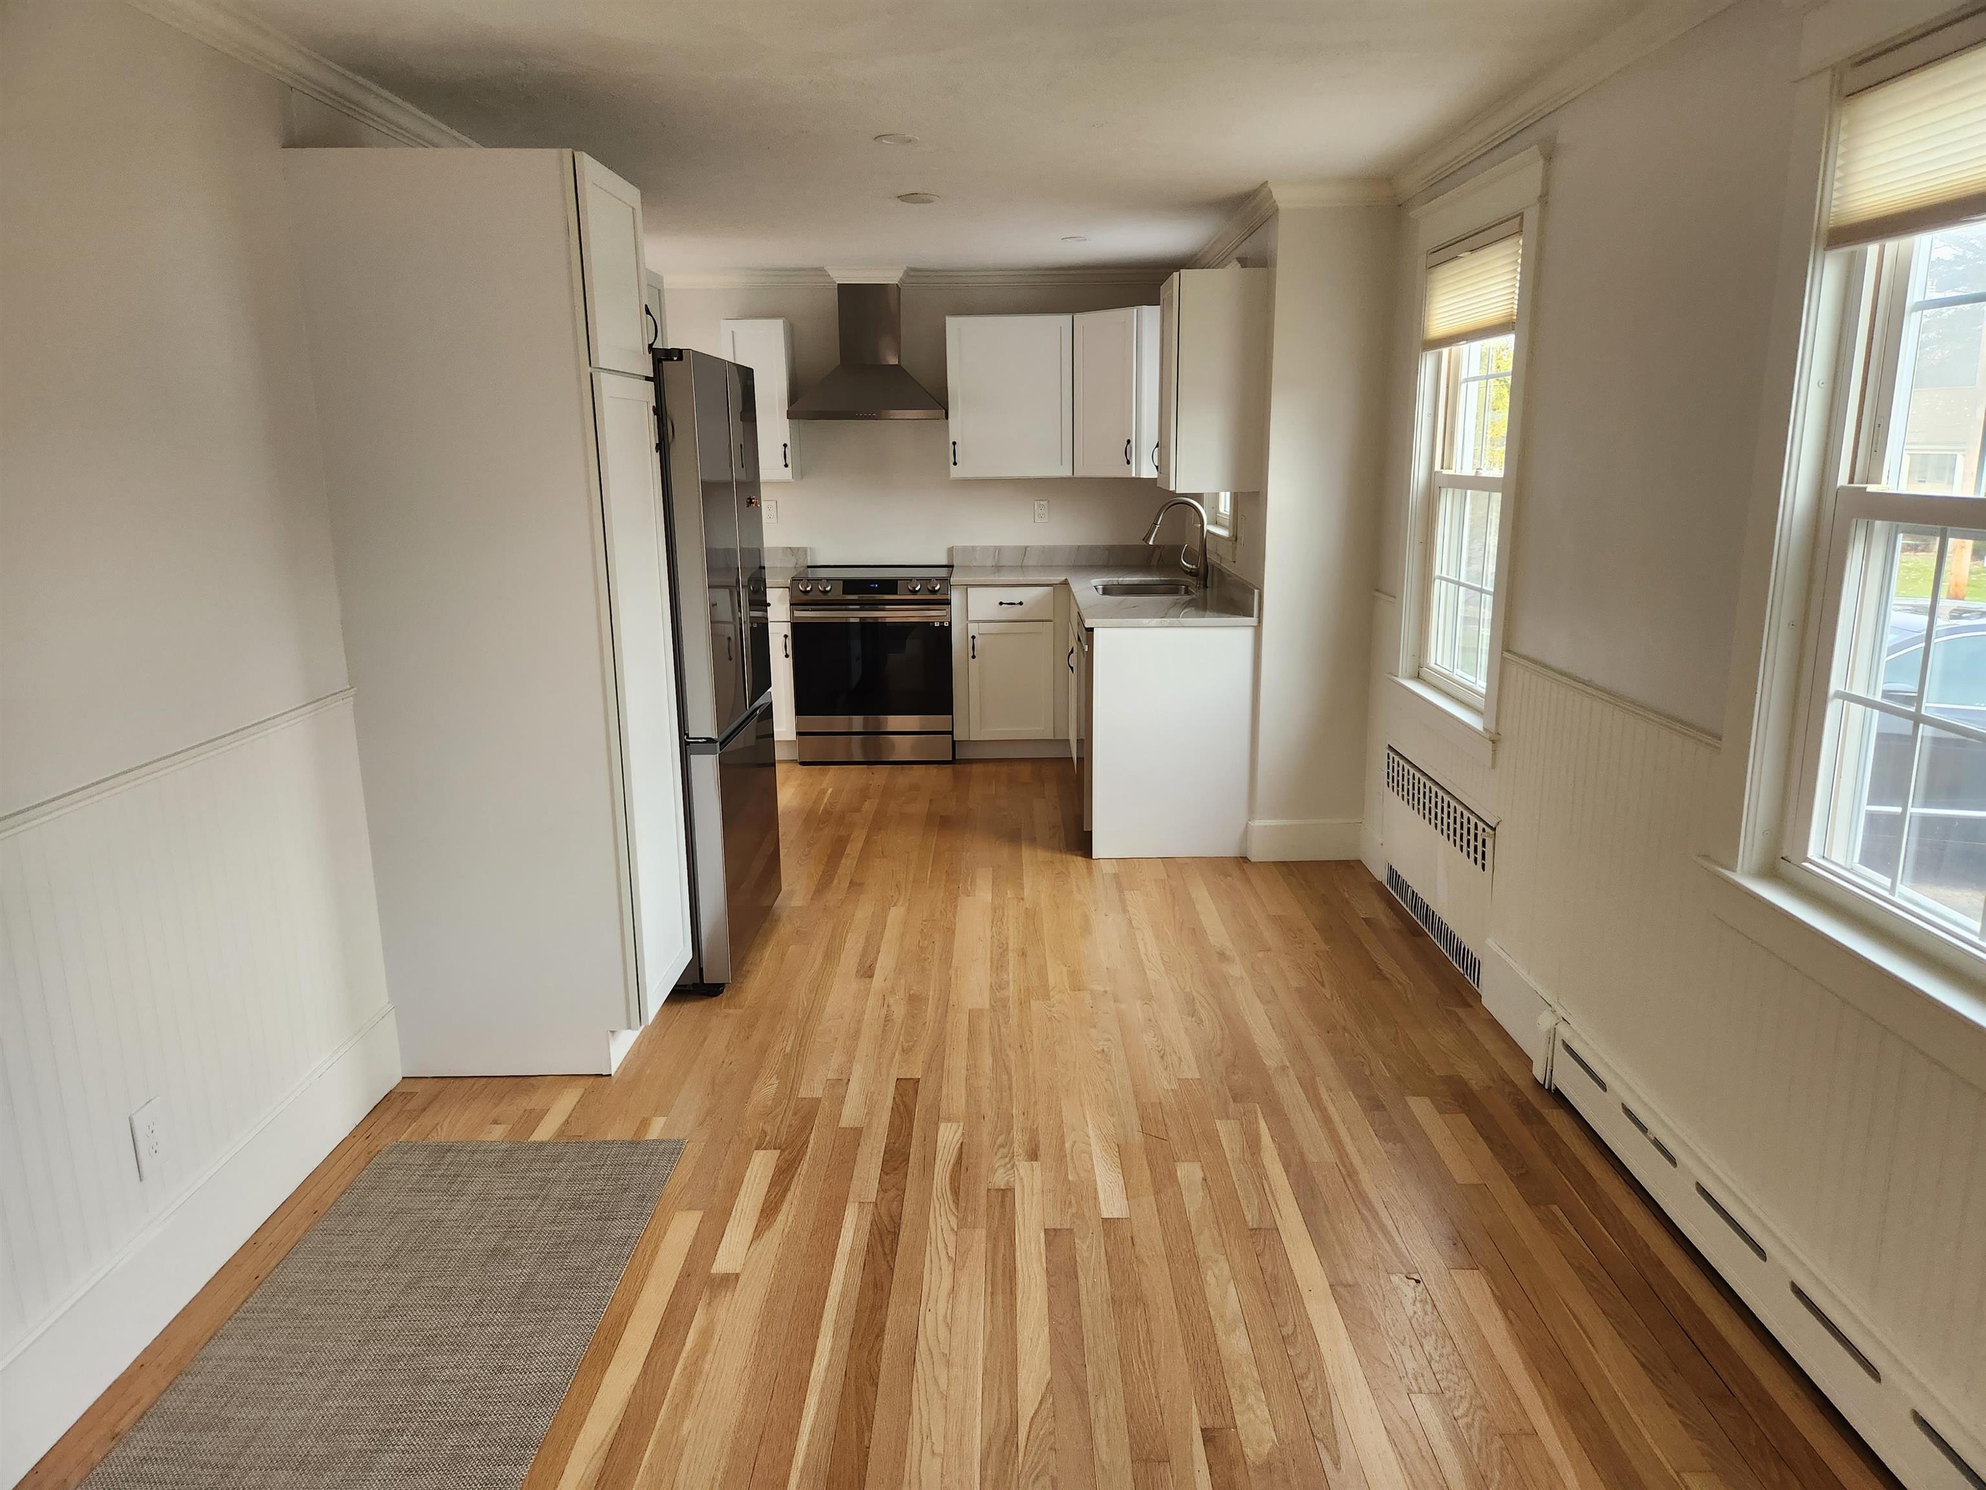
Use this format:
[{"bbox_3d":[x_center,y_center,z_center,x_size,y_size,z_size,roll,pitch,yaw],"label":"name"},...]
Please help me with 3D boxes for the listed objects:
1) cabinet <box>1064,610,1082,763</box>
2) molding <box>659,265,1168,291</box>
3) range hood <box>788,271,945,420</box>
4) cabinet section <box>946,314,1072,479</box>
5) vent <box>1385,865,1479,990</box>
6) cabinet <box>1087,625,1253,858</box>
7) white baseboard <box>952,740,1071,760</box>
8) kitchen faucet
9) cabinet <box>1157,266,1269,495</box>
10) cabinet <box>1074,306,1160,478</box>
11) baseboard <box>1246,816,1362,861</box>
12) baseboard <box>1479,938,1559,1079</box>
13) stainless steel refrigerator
[{"bbox_3d":[0.678,-0.240,5.924,0.623,0.870,0.870,0,13,1],"label":"cabinet"},{"bbox_3d":[-0.370,-2.322,6.538,2.680,0.100,0.085,0,13,1],"label":"molding"},{"bbox_3d":[-0.597,-1.908,6.390,0.747,0.658,0.475,0,13,1],"label":"range hood"},{"bbox_3d":[0.087,-1.709,6.528,0.600,0.752,0.330,-1,13,1],"label":"cabinet section"},{"bbox_3d":[1.381,0.543,4.181,0.026,0.088,0.980,0,13,1],"label":"vent"},{"bbox_3d":[0.673,-0.072,5.190,0.615,0.872,0.655,0,13,1],"label":"cabinet"},{"bbox_3d":[0.109,0.014,6.585,0.575,0.116,0.020,0,13,1],"label":"white baseboard"},{"bbox_3d":[0.810,-0.880,5.761,0.300,0.395,0.080,0,13,1],"label":"kitchen faucet"},{"bbox_3d":[0.810,-1.341,4.915,0.330,0.764,0.440,0,13,1],"label":"cabinet"},{"bbox_3d":[0.685,-1.678,6.382,0.592,0.765,0.654,0,13,1],"label":"cabinet"},{"bbox_3d":[1.164,0.355,4.904,0.412,0.155,0.028,0,13,1],"label":"baseboard"},{"bbox_3d":[1.382,0.692,3.455,0.020,0.172,0.495,0,13,1],"label":"baseboard"},{"bbox_3d":[-1.119,-0.241,4.021,0.720,1.785,0.822,0,13,1],"label":"stainless steel refrigerator"}]

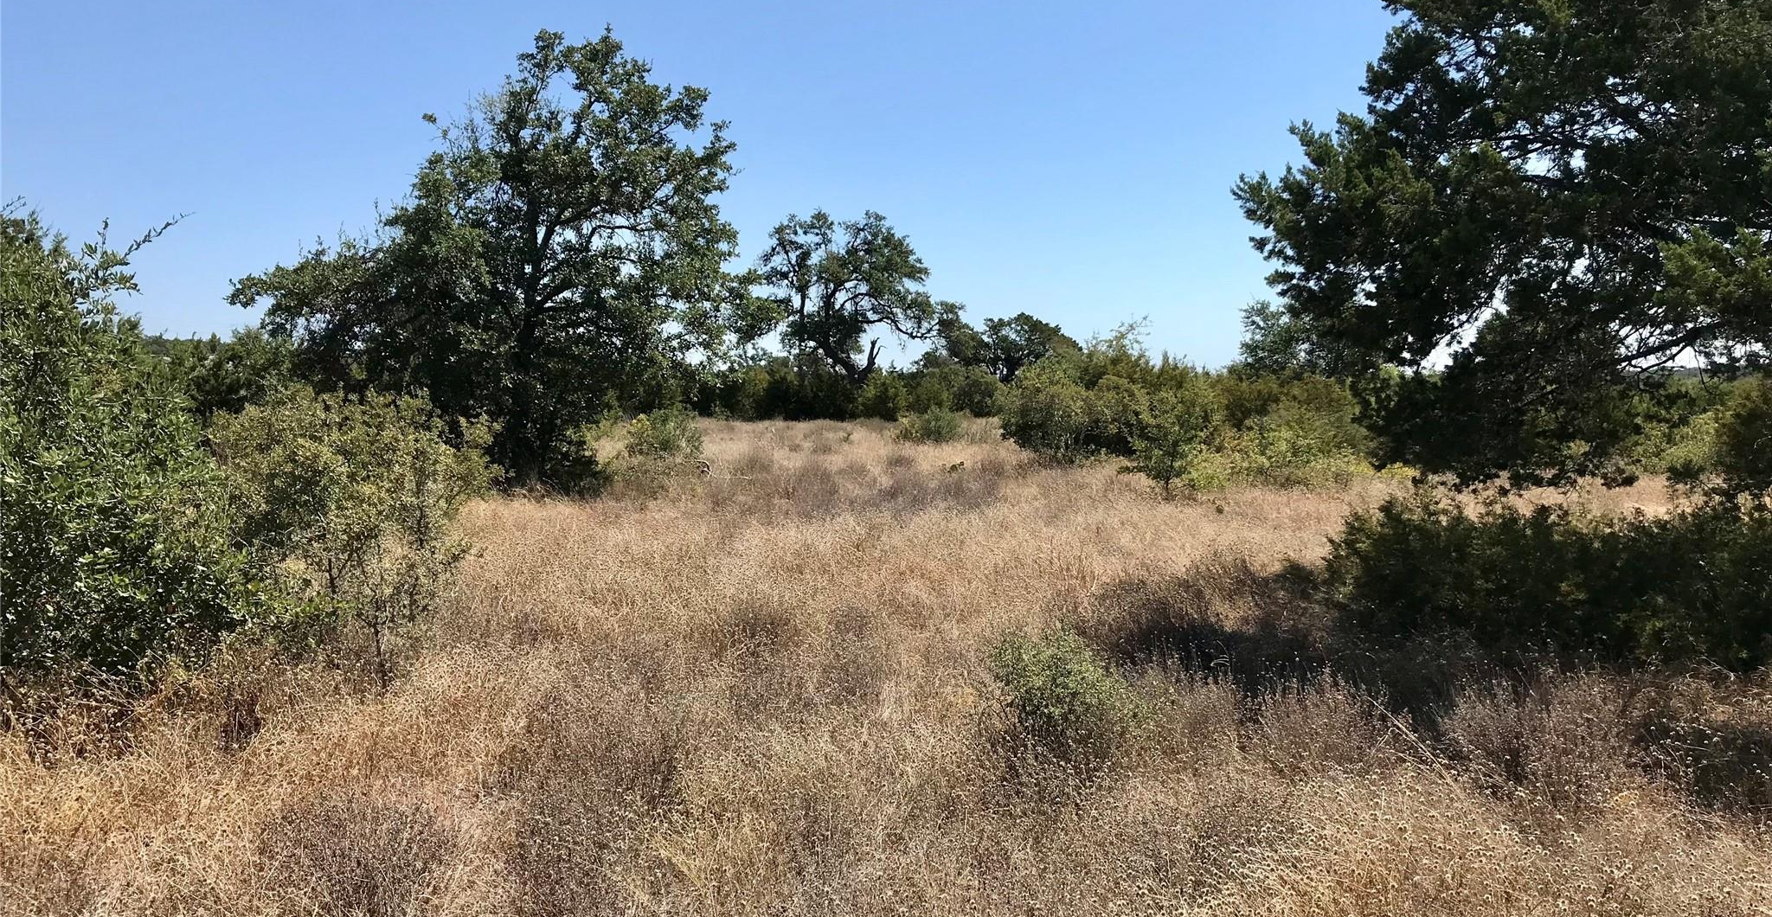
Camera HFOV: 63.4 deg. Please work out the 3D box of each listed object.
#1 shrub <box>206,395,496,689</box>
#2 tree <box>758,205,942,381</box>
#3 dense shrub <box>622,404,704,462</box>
[{"bbox_3d":[-2.752,0.390,7.400,1.387,1.448,1.248,0,4,0],"label":"shrub"},{"bbox_3d":[-1.066,-4.643,46.000,6.072,6.460,5.465,0,4,0],"label":"tree"},{"bbox_3d":[-3.588,-0.389,23.000,1.314,0.920,1.249,0,4,0],"label":"dense shrub"}]

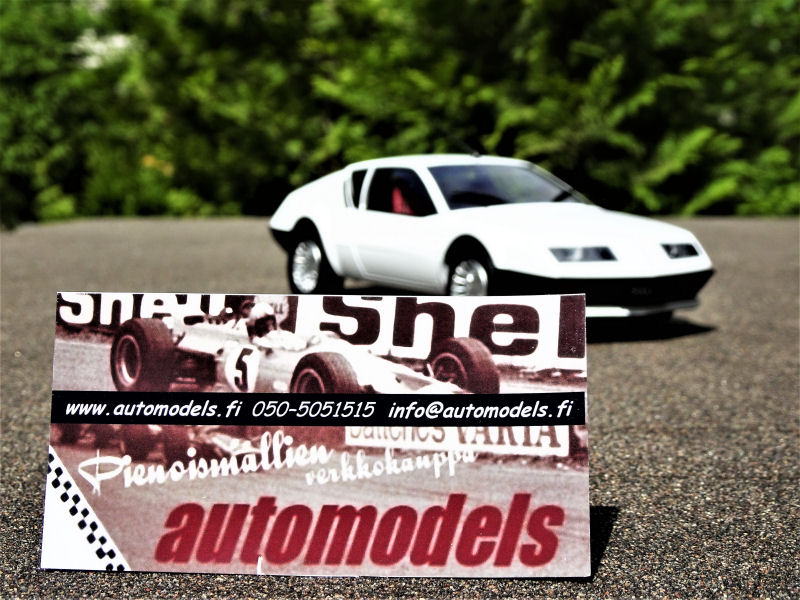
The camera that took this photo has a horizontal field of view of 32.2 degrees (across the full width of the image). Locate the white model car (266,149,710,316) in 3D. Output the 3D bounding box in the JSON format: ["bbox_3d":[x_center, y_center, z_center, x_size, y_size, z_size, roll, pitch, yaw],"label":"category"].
[{"bbox_3d":[0.030,-0.028,0.608,0.091,0.066,0.235,-3,7,-32],"label":"white model car"}]

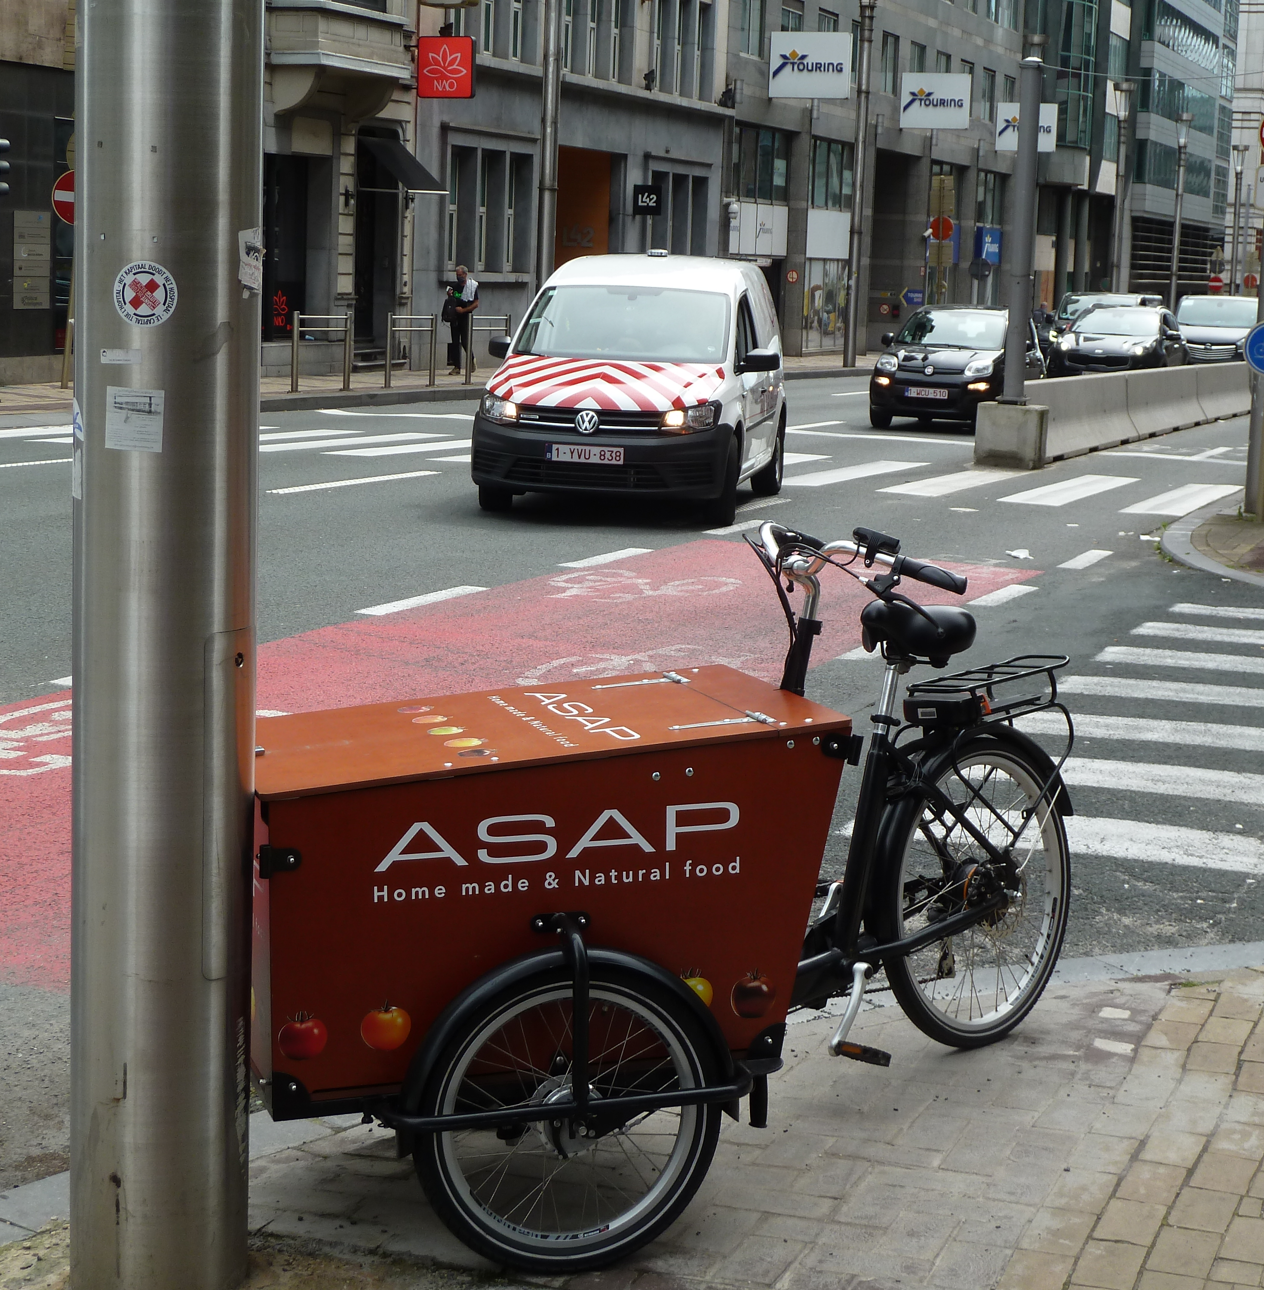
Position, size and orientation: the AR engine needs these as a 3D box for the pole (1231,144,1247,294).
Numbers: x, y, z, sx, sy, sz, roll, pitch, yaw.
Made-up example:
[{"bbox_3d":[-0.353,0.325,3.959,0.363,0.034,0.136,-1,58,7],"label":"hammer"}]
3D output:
[{"bbox_3d":[26.217,-17.269,112.182,0.600,8.660,0.600,5,8,20],"label":"pole"}]

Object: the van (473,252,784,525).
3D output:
[{"bbox_3d":[0.100,-1.950,18.680,1.870,1.840,4.420,3,8,10],"label":"van"}]

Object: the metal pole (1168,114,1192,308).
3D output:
[{"bbox_3d":[20.247,-15.283,95.921,0.600,8.660,0.600,5,8,20],"label":"metal pole"}]

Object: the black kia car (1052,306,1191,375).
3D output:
[{"bbox_3d":[8.115,-4.828,42.820,1.860,1.640,4.480,5,8,20],"label":"black kia car"}]

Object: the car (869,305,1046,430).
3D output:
[{"bbox_3d":[4.070,-3.460,31.900,1.700,1.540,3.650,5,8,19],"label":"car"}]

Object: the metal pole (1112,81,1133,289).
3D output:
[{"bbox_3d":[15.007,-13.112,79.441,0.600,8.150,0.600,5,8,20],"label":"metal pole"}]

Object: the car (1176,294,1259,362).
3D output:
[{"bbox_3d":[12.046,-6.164,52.535,1.950,1.960,5.000,5,8,20],"label":"car"}]

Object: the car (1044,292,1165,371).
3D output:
[{"bbox_3d":[10.625,-6.896,57.644,1.930,1.920,5.100,5,8,20],"label":"car"}]

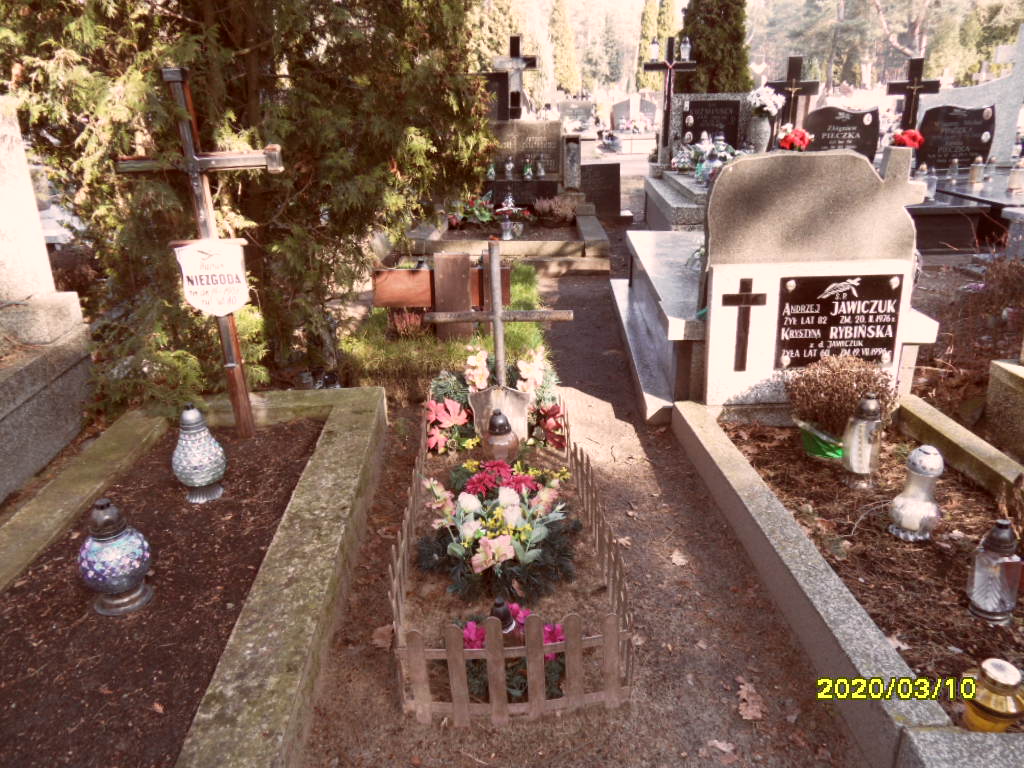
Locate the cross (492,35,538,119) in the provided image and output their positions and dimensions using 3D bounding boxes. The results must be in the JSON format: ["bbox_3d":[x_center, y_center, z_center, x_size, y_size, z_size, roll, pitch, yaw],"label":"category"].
[{"bbox_3d":[0.031,-3.140,7.250,0.450,0.790,0.090,0,22,2],"label":"cross"}]

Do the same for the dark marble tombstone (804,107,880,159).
[{"bbox_3d":[3.621,-2.715,7.735,0.800,0.620,0.100,-1,22,-2],"label":"dark marble tombstone"}]

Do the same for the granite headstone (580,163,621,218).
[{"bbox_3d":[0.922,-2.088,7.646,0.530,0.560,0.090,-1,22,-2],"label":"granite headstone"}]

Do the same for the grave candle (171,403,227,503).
[{"bbox_3d":[-0.978,0.207,2.192,0.165,0.315,0.165,-1,22,-2],"label":"grave candle"}]

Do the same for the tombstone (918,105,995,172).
[{"bbox_3d":[4.792,-2.666,7.680,0.750,0.650,0.100,-1,23,3],"label":"tombstone"}]

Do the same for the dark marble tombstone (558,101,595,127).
[{"bbox_3d":[1.390,-5.772,15.185,0.760,0.620,0.120,-1,22,-2],"label":"dark marble tombstone"}]

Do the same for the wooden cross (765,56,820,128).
[{"bbox_3d":[3.065,-2.974,7.705,0.560,1.050,0.120,-1,22,-2],"label":"wooden cross"}]

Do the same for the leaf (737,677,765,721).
[{"bbox_3d":[0.551,0.726,1.637,0.066,0.017,0.118,0,22,0],"label":"leaf"}]

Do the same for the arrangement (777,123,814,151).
[{"bbox_3d":[2.995,-2.604,7.500,0.340,0.280,0.290,1,22,2],"label":"arrangement"}]

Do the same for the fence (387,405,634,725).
[{"bbox_3d":[-0.030,0.410,2.341,0.600,0.300,1.450,-2,22,-3],"label":"fence"}]

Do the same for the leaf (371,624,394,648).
[{"bbox_3d":[-0.361,0.707,1.979,0.070,0.025,0.085,-2,22,-3],"label":"leaf"}]

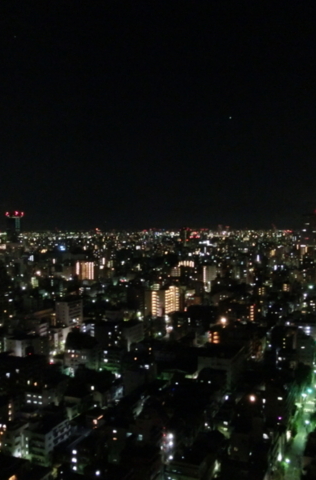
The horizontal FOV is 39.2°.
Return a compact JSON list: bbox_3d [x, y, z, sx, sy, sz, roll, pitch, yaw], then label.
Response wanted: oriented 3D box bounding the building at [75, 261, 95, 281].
[{"bbox_3d":[-116.730,53.180,711.510,28.000,35.500,16.000,0,2,24],"label":"building"}]

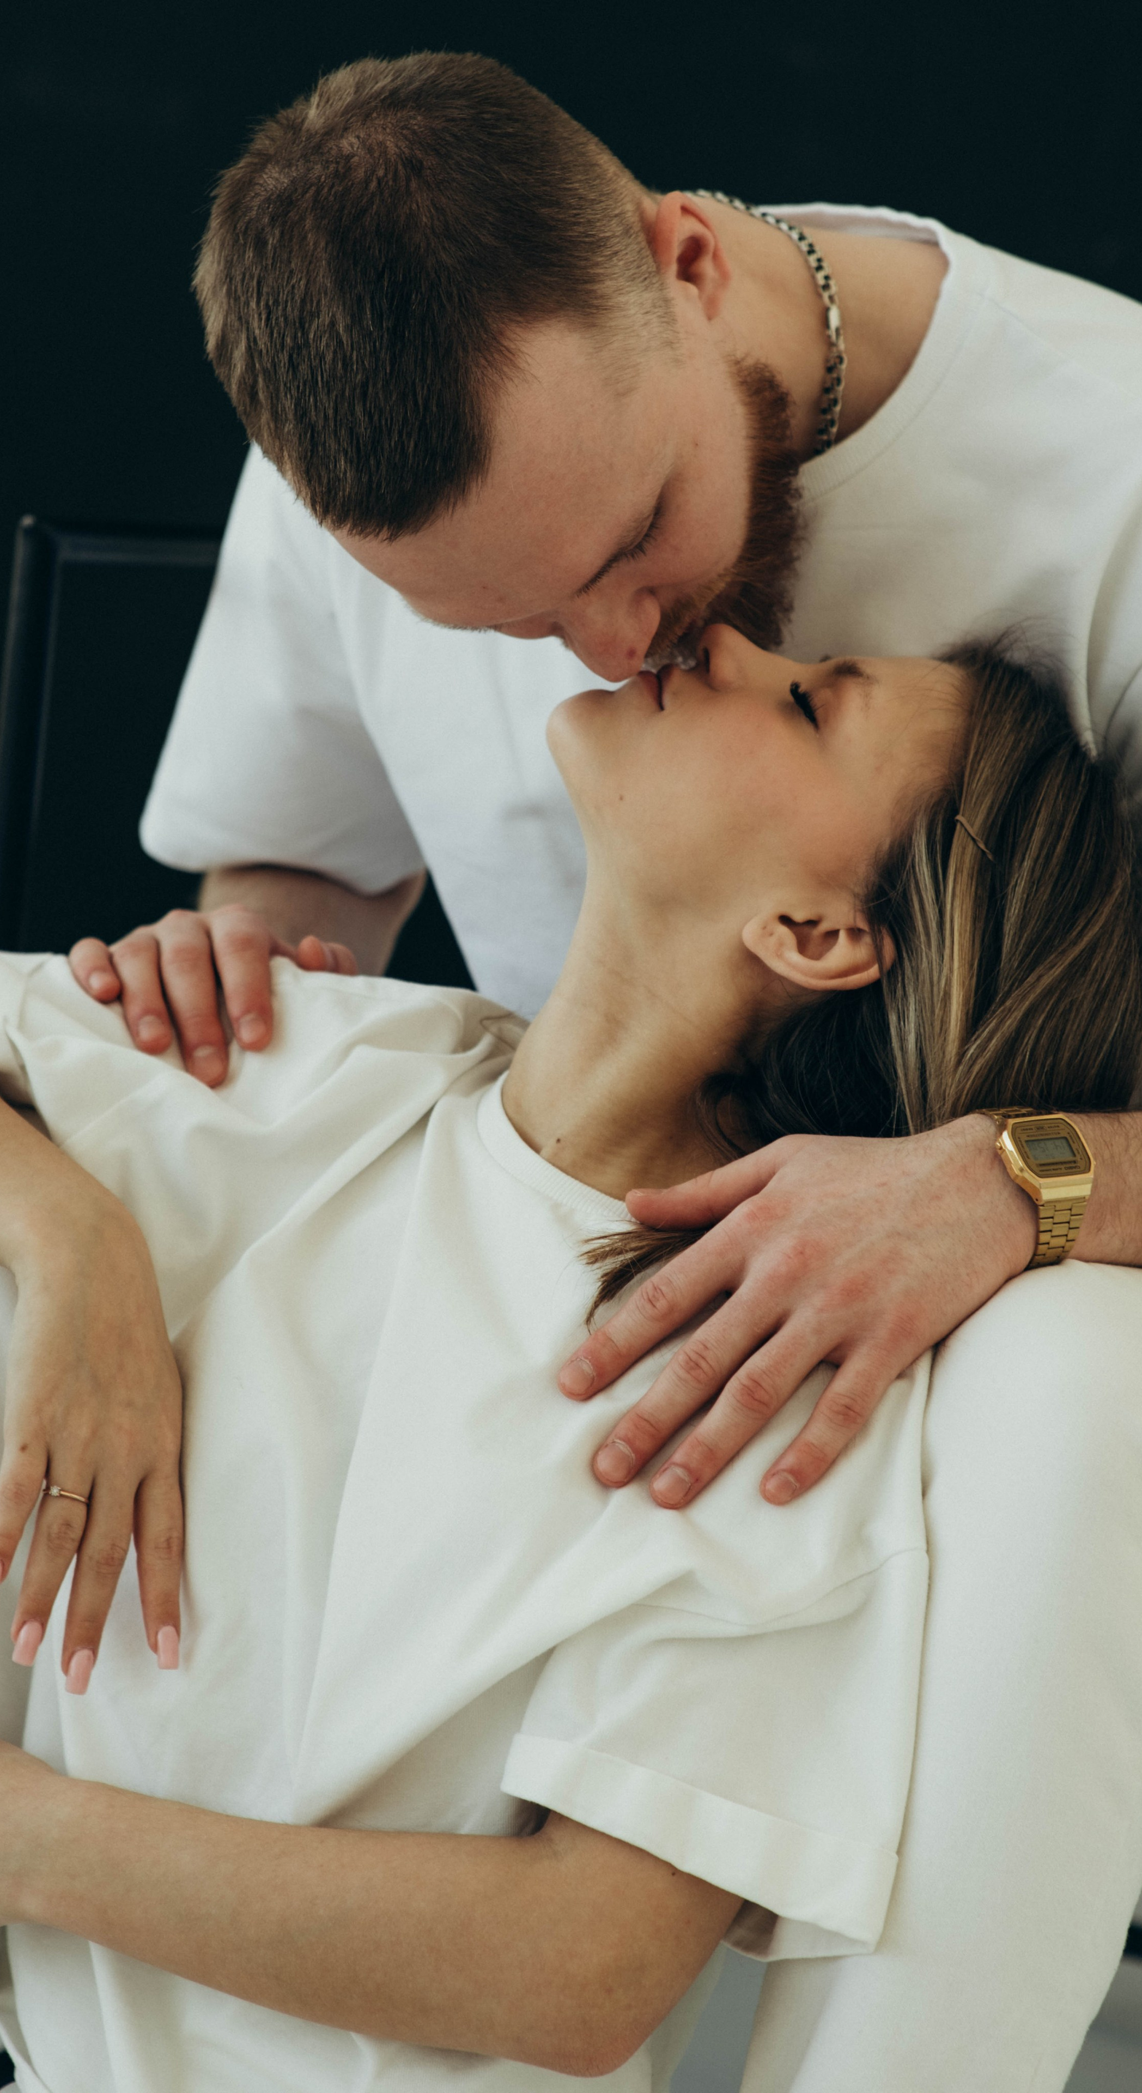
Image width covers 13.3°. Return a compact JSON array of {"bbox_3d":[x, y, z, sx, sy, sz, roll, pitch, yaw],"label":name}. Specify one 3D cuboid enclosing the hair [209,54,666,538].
[{"bbox_3d":[-0.058,-0.274,1.830,0.170,0.205,0.165,-24,-20,37],"label":"hair"}]

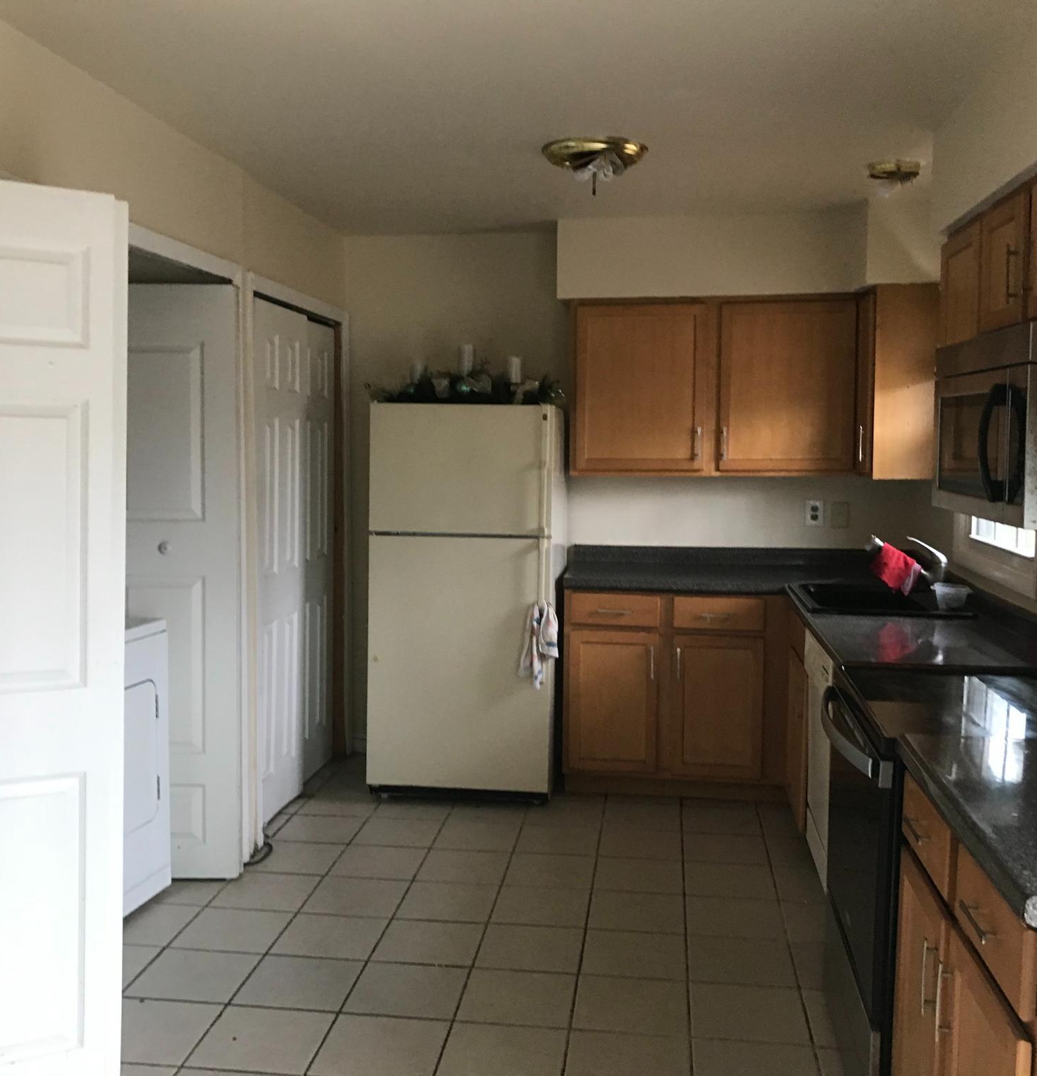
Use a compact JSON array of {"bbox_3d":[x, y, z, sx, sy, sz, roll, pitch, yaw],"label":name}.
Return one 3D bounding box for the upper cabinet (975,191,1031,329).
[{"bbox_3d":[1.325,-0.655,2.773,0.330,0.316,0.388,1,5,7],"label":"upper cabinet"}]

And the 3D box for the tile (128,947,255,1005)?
[{"bbox_3d":[-0.909,1.236,3.267,0.302,0.010,0.302,1,5,7],"label":"tile"}]

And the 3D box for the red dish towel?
[{"bbox_3d":[1.394,0.120,4.264,0.180,0.195,0.090,1,5,7],"label":"red dish towel"}]

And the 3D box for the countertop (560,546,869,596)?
[{"bbox_3d":[0.970,0.139,5.059,1.513,0.130,0.635,1,5,7],"label":"countertop"}]

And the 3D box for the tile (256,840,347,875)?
[{"bbox_3d":[-0.795,1.150,4.158,0.300,0.012,0.300,1,5,7],"label":"tile"}]

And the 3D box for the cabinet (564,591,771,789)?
[{"bbox_3d":[0.661,0.633,5.056,0.875,0.875,0.600,1,5,7],"label":"cabinet"}]

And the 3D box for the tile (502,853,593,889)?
[{"bbox_3d":[0.115,1.169,4.064,0.302,0.010,0.302,1,5,7],"label":"tile"}]

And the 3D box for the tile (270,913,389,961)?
[{"bbox_3d":[-0.576,1.231,3.583,0.304,0.010,0.304,1,5,7],"label":"tile"}]

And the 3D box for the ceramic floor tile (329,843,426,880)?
[{"bbox_3d":[-0.501,1.176,4.196,0.304,0.010,0.304,1,5,7],"label":"ceramic floor tile"}]

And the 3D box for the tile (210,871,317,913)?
[{"bbox_3d":[-0.832,1.177,3.856,0.300,0.012,0.300,1,5,7],"label":"tile"}]

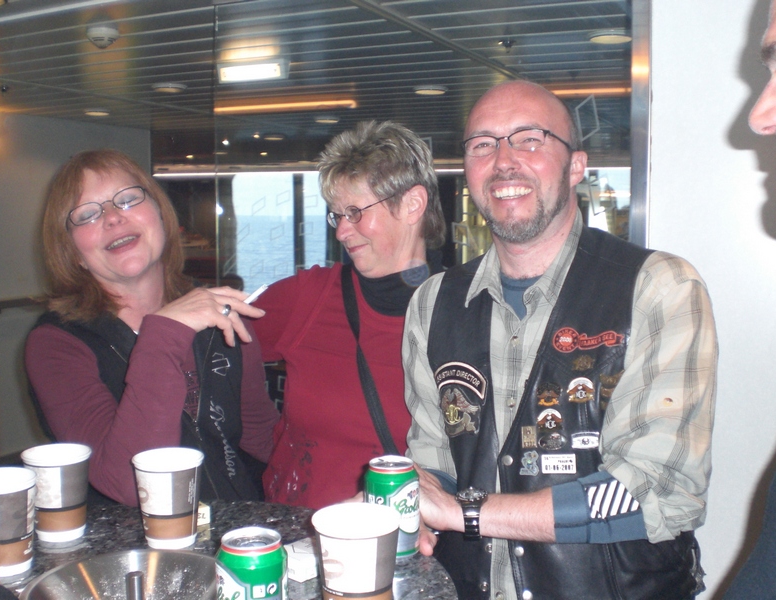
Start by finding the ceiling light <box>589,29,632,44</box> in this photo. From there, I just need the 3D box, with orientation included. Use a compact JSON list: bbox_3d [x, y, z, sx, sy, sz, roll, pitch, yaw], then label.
[{"bbox_3d":[0.764,-0.906,3.022,0.155,0.026,0.155,3,6,24],"label":"ceiling light"}]

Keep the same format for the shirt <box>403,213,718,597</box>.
[{"bbox_3d":[0.254,0.200,1.295,0.480,0.640,0.310,3,6,24],"label":"shirt"}]

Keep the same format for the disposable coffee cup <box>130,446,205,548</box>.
[{"bbox_3d":[-0.275,0.251,1.103,0.089,0.110,0.089,0,6,0],"label":"disposable coffee cup"}]

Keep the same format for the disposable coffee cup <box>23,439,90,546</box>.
[{"bbox_3d":[-0.422,0.247,1.118,0.089,0.110,0.089,0,6,0],"label":"disposable coffee cup"}]

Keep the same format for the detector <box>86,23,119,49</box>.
[{"bbox_3d":[-0.943,-0.870,2.905,0.108,0.065,0.108,0,6,0],"label":"detector"}]

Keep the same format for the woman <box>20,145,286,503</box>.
[{"bbox_3d":[-0.405,0.555,1.510,0.480,1.620,0.420,-4,7,-38],"label":"woman"}]

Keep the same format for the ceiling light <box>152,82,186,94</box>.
[{"bbox_3d":[-1.067,-1.036,4.290,0.165,0.026,0.165,3,6,24],"label":"ceiling light"}]

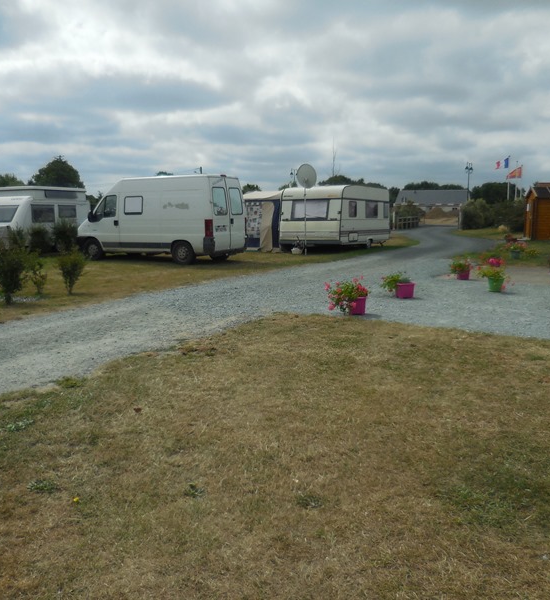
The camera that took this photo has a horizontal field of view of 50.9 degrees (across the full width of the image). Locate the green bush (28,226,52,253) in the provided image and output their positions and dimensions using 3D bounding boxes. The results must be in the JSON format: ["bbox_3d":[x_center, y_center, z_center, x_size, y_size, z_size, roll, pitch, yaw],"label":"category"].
[{"bbox_3d":[-8.460,-2.163,20.802,0.850,1.120,0.850,0,8,0],"label":"green bush"}]

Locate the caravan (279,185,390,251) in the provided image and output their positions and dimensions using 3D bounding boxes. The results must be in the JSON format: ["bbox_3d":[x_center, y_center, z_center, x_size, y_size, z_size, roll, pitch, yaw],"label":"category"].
[{"bbox_3d":[2.506,-3.192,22.948,2.300,2.500,5.600,4,9,30],"label":"caravan"}]

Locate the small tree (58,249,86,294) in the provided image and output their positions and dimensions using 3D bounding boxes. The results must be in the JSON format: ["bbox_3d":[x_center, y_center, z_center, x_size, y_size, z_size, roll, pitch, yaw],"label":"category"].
[{"bbox_3d":[-3.456,-0.477,9.813,0.470,0.790,0.470,0,8,0],"label":"small tree"}]

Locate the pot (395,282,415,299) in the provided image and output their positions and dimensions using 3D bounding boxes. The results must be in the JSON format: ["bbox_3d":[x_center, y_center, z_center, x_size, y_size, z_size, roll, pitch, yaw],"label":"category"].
[{"bbox_3d":[2.076,-0.155,9.229,0.280,0.250,0.280,-3,9,-20],"label":"pot"}]

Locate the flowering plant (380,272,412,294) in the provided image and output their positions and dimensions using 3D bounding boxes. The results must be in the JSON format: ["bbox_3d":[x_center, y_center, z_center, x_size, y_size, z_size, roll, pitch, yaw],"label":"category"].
[{"bbox_3d":[1.958,-0.268,9.390,0.494,0.358,0.469,1,8,12],"label":"flowering plant"}]

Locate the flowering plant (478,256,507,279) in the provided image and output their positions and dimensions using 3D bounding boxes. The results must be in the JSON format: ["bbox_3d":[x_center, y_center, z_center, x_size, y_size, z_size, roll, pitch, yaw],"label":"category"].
[{"bbox_3d":[3.822,-0.574,10.200,0.470,0.388,0.446,3,8,20],"label":"flowering plant"}]

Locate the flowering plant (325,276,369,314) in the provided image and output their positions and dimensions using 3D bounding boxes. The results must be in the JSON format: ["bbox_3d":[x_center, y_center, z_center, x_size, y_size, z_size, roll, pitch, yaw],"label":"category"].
[{"bbox_3d":[0.973,-0.047,7.702,0.560,0.470,0.520,0,8,0],"label":"flowering plant"}]

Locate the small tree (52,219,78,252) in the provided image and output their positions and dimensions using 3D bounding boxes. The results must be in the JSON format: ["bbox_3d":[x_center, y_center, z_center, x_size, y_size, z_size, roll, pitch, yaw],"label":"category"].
[{"bbox_3d":[-7.233,-2.128,19.853,0.850,1.300,0.850,0,8,0],"label":"small tree"}]

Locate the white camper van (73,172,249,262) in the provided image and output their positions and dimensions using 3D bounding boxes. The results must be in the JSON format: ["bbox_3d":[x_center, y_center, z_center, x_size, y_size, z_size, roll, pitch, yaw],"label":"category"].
[{"bbox_3d":[-3.623,-2.434,17.661,5.050,2.470,2.000,3,9,25],"label":"white camper van"}]

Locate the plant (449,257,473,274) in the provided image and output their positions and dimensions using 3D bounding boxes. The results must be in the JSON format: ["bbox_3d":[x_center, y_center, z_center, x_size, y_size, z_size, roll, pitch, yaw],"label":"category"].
[{"bbox_3d":[3.917,-0.725,12.135,0.479,0.378,0.455,2,8,18],"label":"plant"}]

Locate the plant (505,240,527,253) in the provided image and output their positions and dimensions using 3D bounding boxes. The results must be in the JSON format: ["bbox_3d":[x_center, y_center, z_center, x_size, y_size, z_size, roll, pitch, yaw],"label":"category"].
[{"bbox_3d":[7.724,-1.711,18.480,0.668,0.384,0.635,3,9,22],"label":"plant"}]

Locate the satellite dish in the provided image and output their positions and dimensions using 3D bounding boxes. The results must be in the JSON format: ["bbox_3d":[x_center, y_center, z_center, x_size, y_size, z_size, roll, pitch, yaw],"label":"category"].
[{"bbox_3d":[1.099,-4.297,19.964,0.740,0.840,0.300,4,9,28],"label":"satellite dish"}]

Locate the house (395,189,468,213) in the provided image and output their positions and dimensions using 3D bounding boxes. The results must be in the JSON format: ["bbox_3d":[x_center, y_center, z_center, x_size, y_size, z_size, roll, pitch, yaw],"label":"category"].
[{"bbox_3d":[27.445,-16.127,101.773,12.200,6.200,8.500,1,8,13],"label":"house"}]

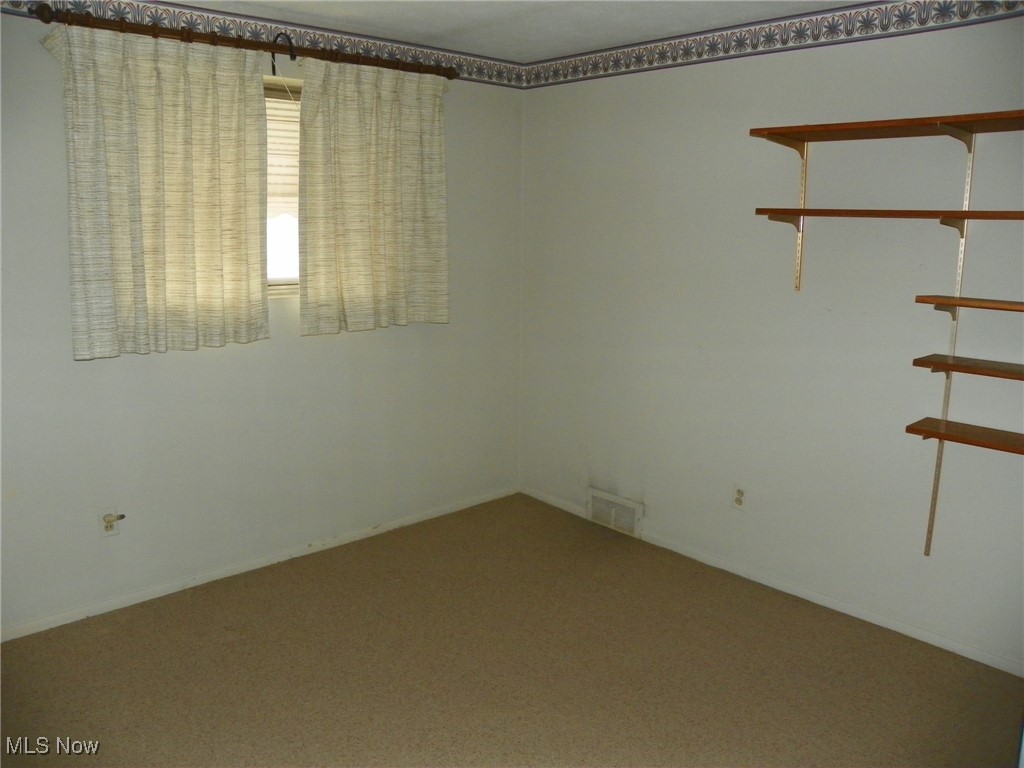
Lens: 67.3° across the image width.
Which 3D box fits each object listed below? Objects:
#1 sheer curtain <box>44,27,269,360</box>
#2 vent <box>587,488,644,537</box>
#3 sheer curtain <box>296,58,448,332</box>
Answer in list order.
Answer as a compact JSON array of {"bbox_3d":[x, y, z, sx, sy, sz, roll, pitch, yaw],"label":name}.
[{"bbox_3d":[-1.343,-0.725,3.039,0.760,1.185,0.120,-10,16,-39],"label":"sheer curtain"},{"bbox_3d":[0.541,0.685,4.119,0.030,0.195,0.373,-11,17,-43],"label":"vent"},{"bbox_3d":[-0.629,-0.845,3.622,0.780,1.185,0.110,-10,16,-39],"label":"sheer curtain"}]

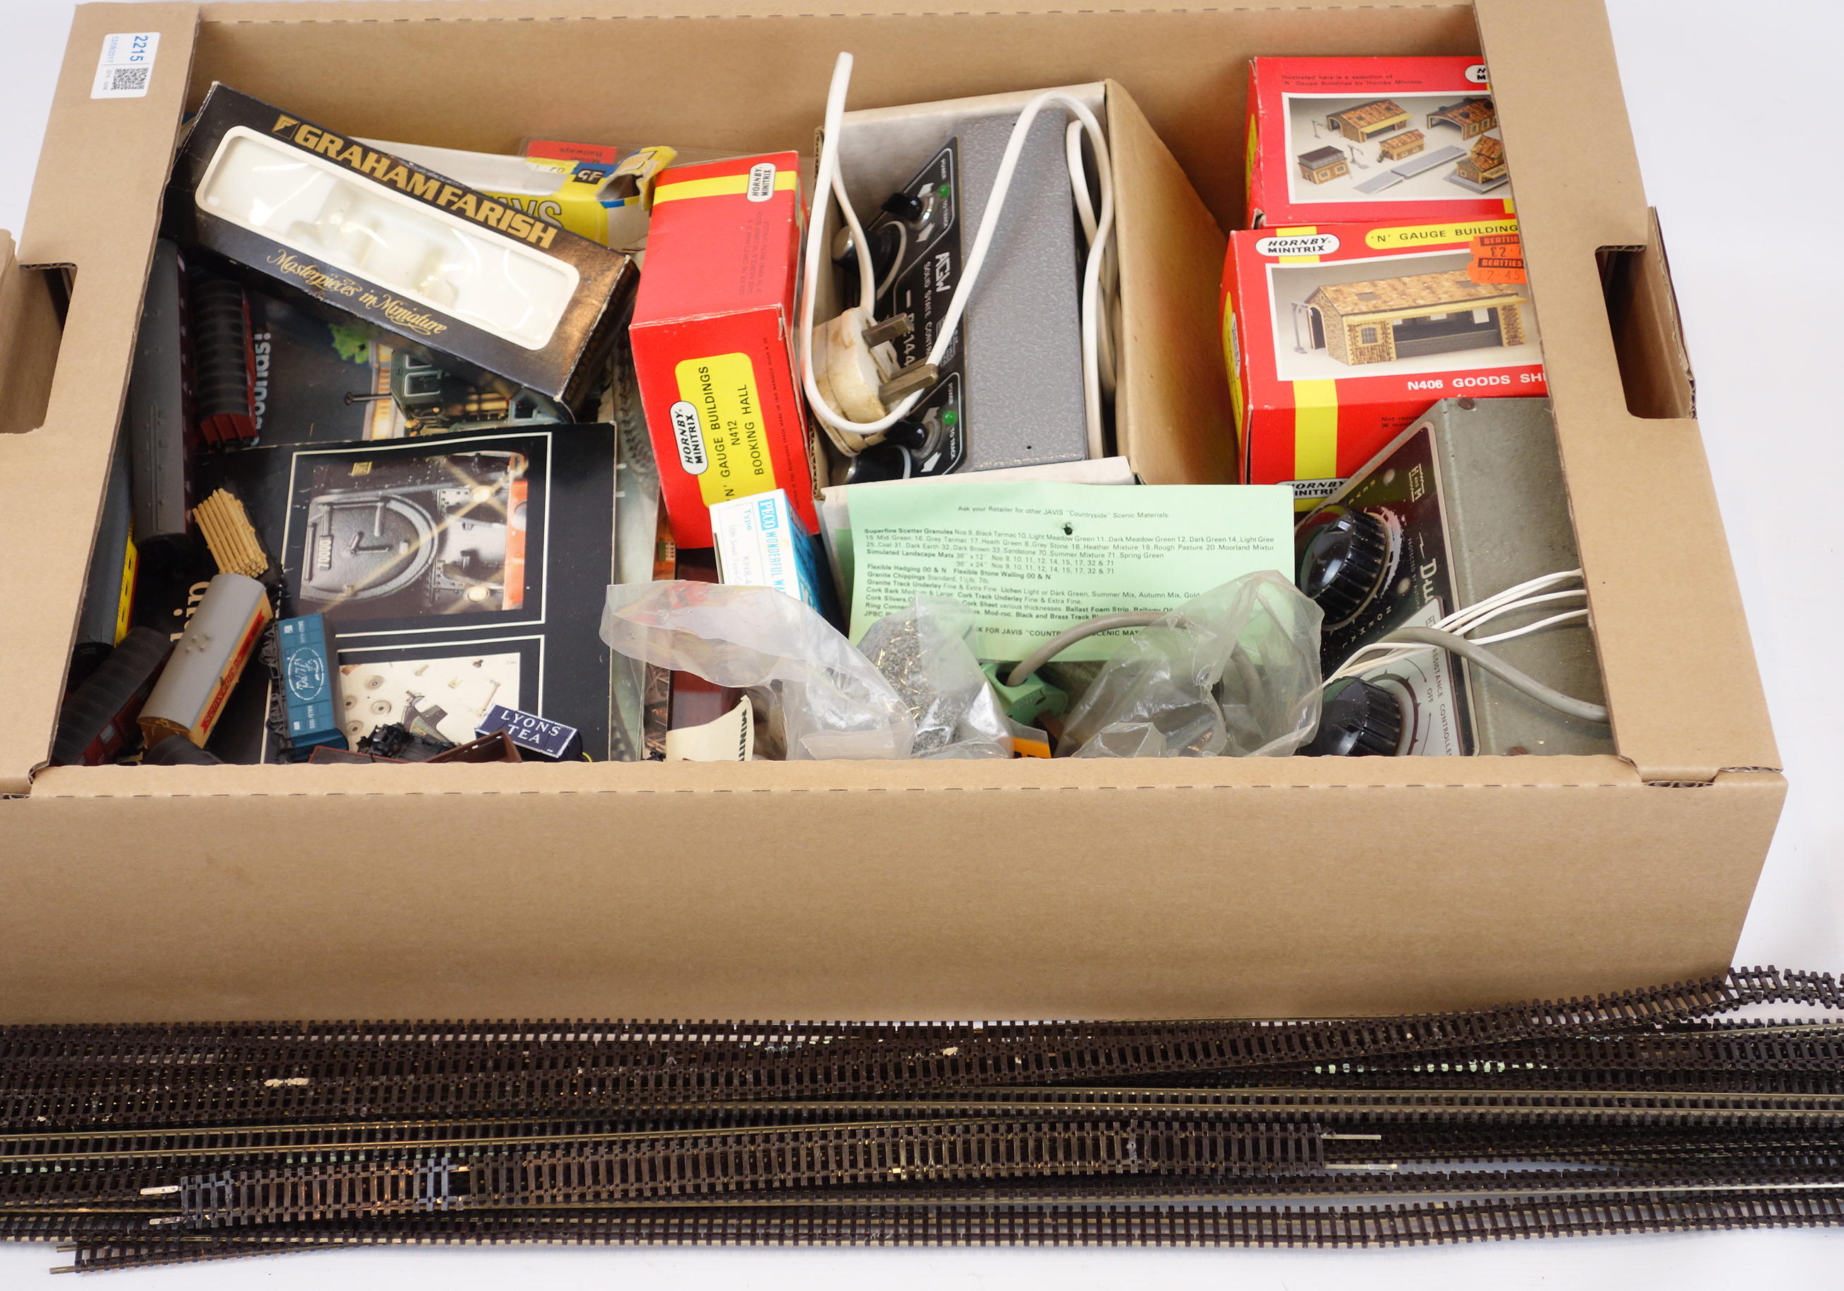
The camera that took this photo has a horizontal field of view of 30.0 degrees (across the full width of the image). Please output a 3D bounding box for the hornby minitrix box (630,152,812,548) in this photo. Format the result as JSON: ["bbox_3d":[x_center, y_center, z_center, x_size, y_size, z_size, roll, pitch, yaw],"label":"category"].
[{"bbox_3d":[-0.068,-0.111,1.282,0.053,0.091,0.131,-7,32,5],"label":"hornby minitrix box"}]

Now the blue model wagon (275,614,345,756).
[{"bbox_3d":[-0.209,0.015,1.176,0.021,0.018,0.052,-8,49,-8],"label":"blue model wagon"}]

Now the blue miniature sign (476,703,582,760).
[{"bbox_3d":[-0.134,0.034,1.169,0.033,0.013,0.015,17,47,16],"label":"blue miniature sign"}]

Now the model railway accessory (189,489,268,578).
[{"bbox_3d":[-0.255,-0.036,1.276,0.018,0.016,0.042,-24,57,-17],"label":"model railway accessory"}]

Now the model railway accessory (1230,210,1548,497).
[{"bbox_3d":[0.183,-0.103,1.250,0.132,0.054,0.092,-3,49,3],"label":"model railway accessory"}]

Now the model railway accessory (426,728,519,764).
[{"bbox_3d":[-0.159,0.048,1.193,0.040,0.018,0.017,-22,52,-19],"label":"model railway accessory"}]

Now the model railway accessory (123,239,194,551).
[{"bbox_3d":[-0.277,-0.087,1.253,0.018,0.025,0.138,-6,55,-6],"label":"model railway accessory"}]

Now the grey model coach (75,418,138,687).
[{"bbox_3d":[-0.287,-0.038,1.222,0.018,0.025,0.125,-2,48,-2],"label":"grey model coach"}]

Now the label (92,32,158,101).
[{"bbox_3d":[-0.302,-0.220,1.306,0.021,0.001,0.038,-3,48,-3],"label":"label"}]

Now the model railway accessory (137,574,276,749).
[{"bbox_3d":[-0.255,0.009,1.231,0.019,0.026,0.068,11,54,8],"label":"model railway accessory"}]

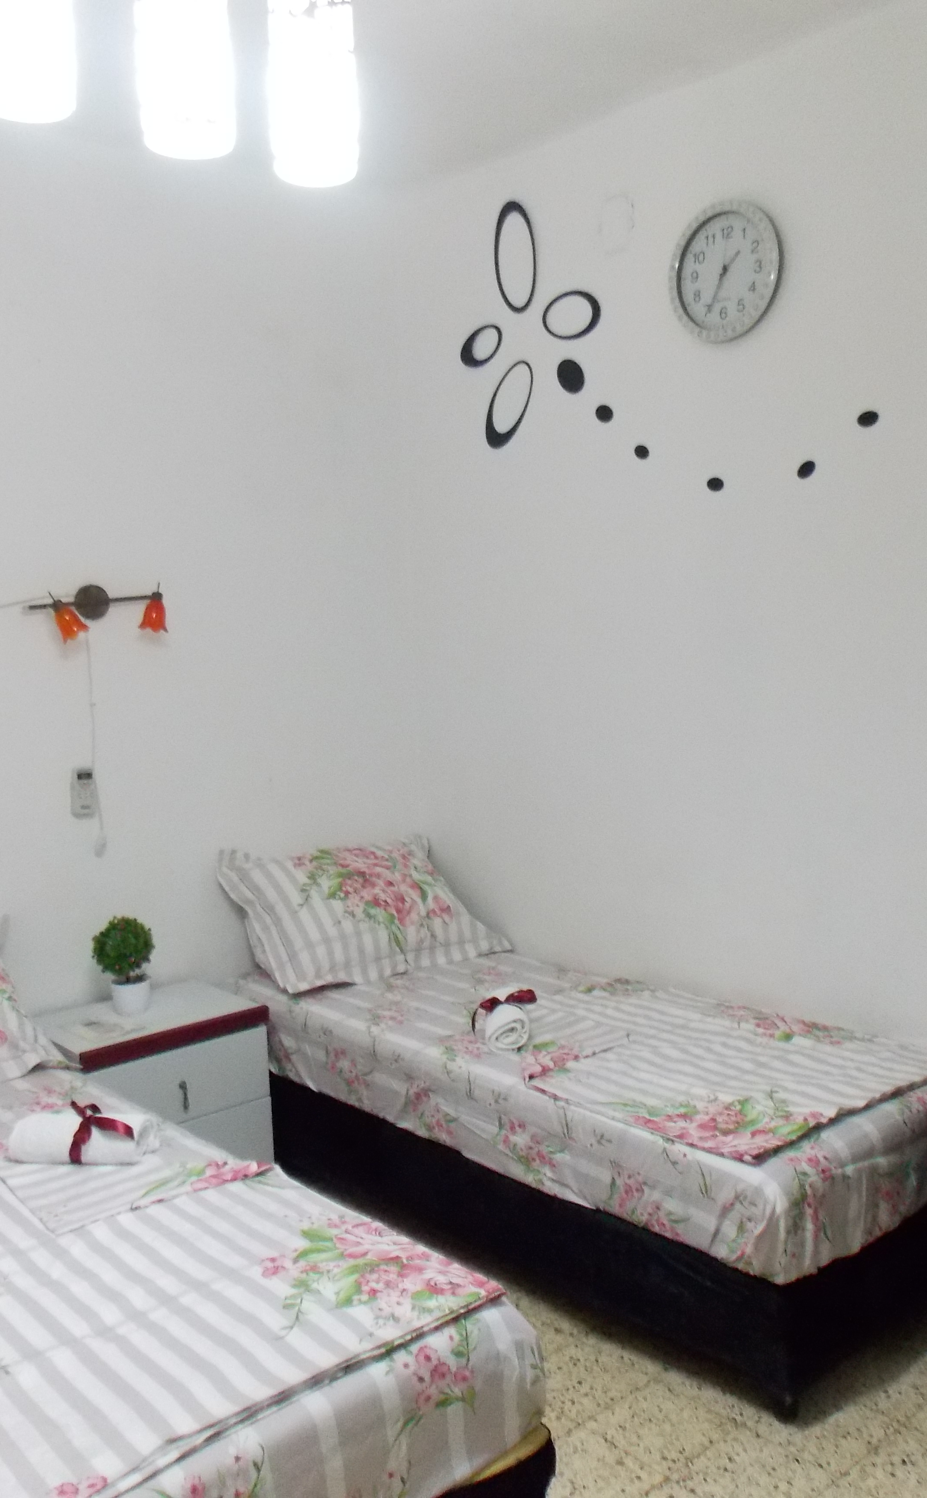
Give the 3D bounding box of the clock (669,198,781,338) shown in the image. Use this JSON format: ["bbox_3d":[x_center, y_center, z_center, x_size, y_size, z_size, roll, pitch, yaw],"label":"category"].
[{"bbox_3d":[0.613,-1.118,3.101,0.045,0.315,0.315,-8,8,-40],"label":"clock"}]

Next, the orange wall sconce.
[{"bbox_3d":[-0.931,-0.352,3.385,0.375,0.140,0.125,-8,8,-40],"label":"orange wall sconce"}]

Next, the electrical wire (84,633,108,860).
[{"bbox_3d":[-0.957,-0.011,3.448,0.035,0.600,0.020,-8,8,-40],"label":"electrical wire"}]

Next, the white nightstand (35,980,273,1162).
[{"bbox_3d":[-0.799,0.909,3.393,0.495,0.482,0.390,-8,8,-40],"label":"white nightstand"}]

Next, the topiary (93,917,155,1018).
[{"bbox_3d":[-0.865,0.544,3.386,0.160,0.255,0.160,-8,8,-40],"label":"topiary"}]

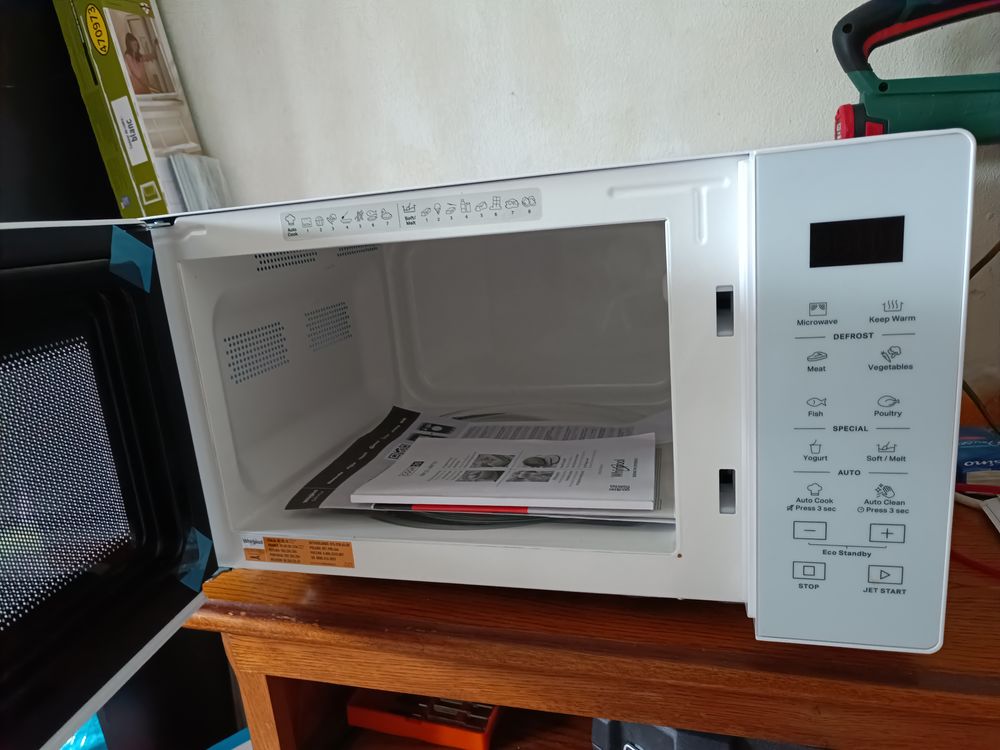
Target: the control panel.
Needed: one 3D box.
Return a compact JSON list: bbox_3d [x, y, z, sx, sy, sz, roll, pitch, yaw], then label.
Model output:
[{"bbox_3d":[0.178,0.016,0.355,0.091,0.260,0.032,-1,14,17],"label":"control panel"}]

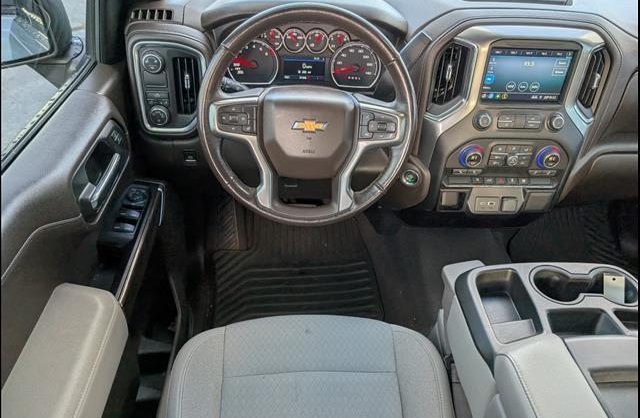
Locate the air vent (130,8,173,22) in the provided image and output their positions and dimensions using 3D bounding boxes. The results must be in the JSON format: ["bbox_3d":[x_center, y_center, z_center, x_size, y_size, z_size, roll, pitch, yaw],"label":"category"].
[{"bbox_3d":[-0.363,-0.418,0.955,0.090,0.034,0.022,0,3,-3],"label":"air vent"}]

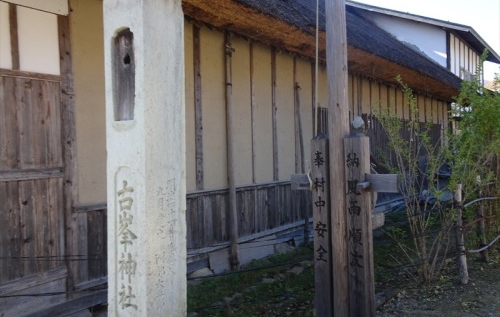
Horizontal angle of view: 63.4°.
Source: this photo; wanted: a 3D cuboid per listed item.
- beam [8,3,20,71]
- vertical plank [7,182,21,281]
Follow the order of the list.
[{"bbox_3d":[-2.102,-1.078,3.598,0.050,0.590,0.058,-1,1,40],"label":"beam"},{"bbox_3d":[-1.877,0.577,3.212,0.025,0.789,0.105,-1,0,40],"label":"vertical plank"}]

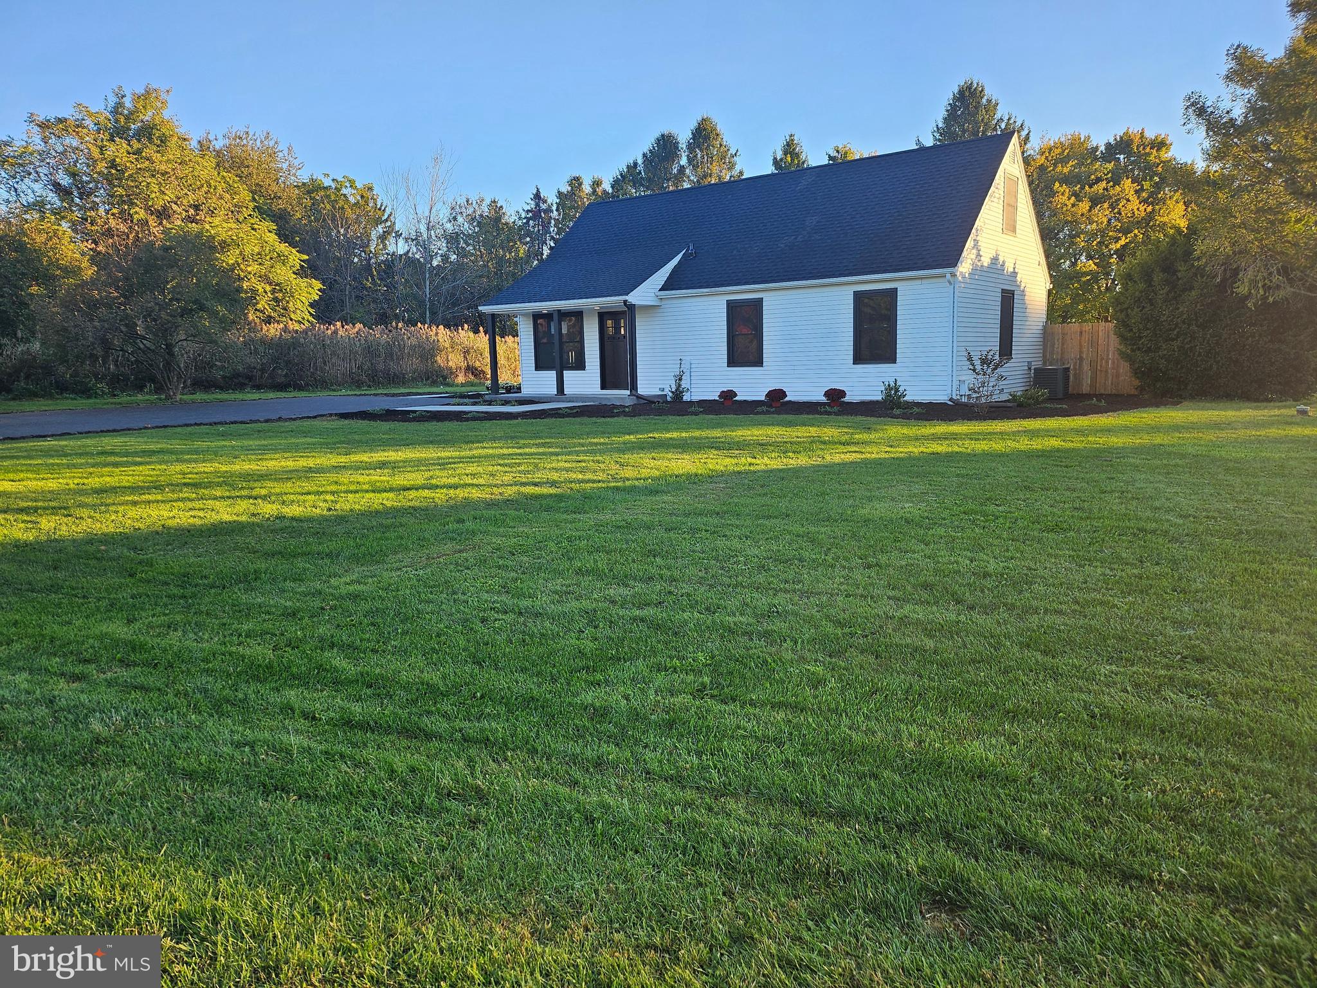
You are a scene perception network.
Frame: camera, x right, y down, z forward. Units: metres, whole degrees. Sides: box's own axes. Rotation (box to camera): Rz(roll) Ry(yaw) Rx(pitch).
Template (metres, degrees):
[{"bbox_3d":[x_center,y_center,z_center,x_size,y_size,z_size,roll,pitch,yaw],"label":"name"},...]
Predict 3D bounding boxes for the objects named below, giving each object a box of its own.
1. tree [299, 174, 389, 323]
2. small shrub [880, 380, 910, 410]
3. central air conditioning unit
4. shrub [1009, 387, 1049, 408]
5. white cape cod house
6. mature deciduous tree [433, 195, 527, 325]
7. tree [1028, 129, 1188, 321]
[{"bbox_3d":[-16.161,-11.118,48.366,5.600,11.165,5.600,-4,9,-18],"label":"tree"},{"bbox_3d":[5.016,-2.109,19.266,0.580,0.620,0.550,5,10,37],"label":"small shrub"},{"bbox_3d":[9.900,-2.787,22.853,0.740,0.780,0.740,5,10,37],"label":"central air conditioning unit"},{"bbox_3d":[8.340,-2.216,20.524,0.850,0.460,0.750,5,10,37],"label":"shrub"},{"bbox_3d":[2.816,-5.727,25.107,13.102,6.118,8.826,5,10,37],"label":"white cape cod house"},{"bbox_3d":[-10.777,-12.418,55.806,6.200,11.288,6.200,-3,8,-10],"label":"mature deciduous tree"},{"bbox_3d":[16.698,-8.860,34.277,7.200,9.304,7.200,2,9,25],"label":"tree"}]

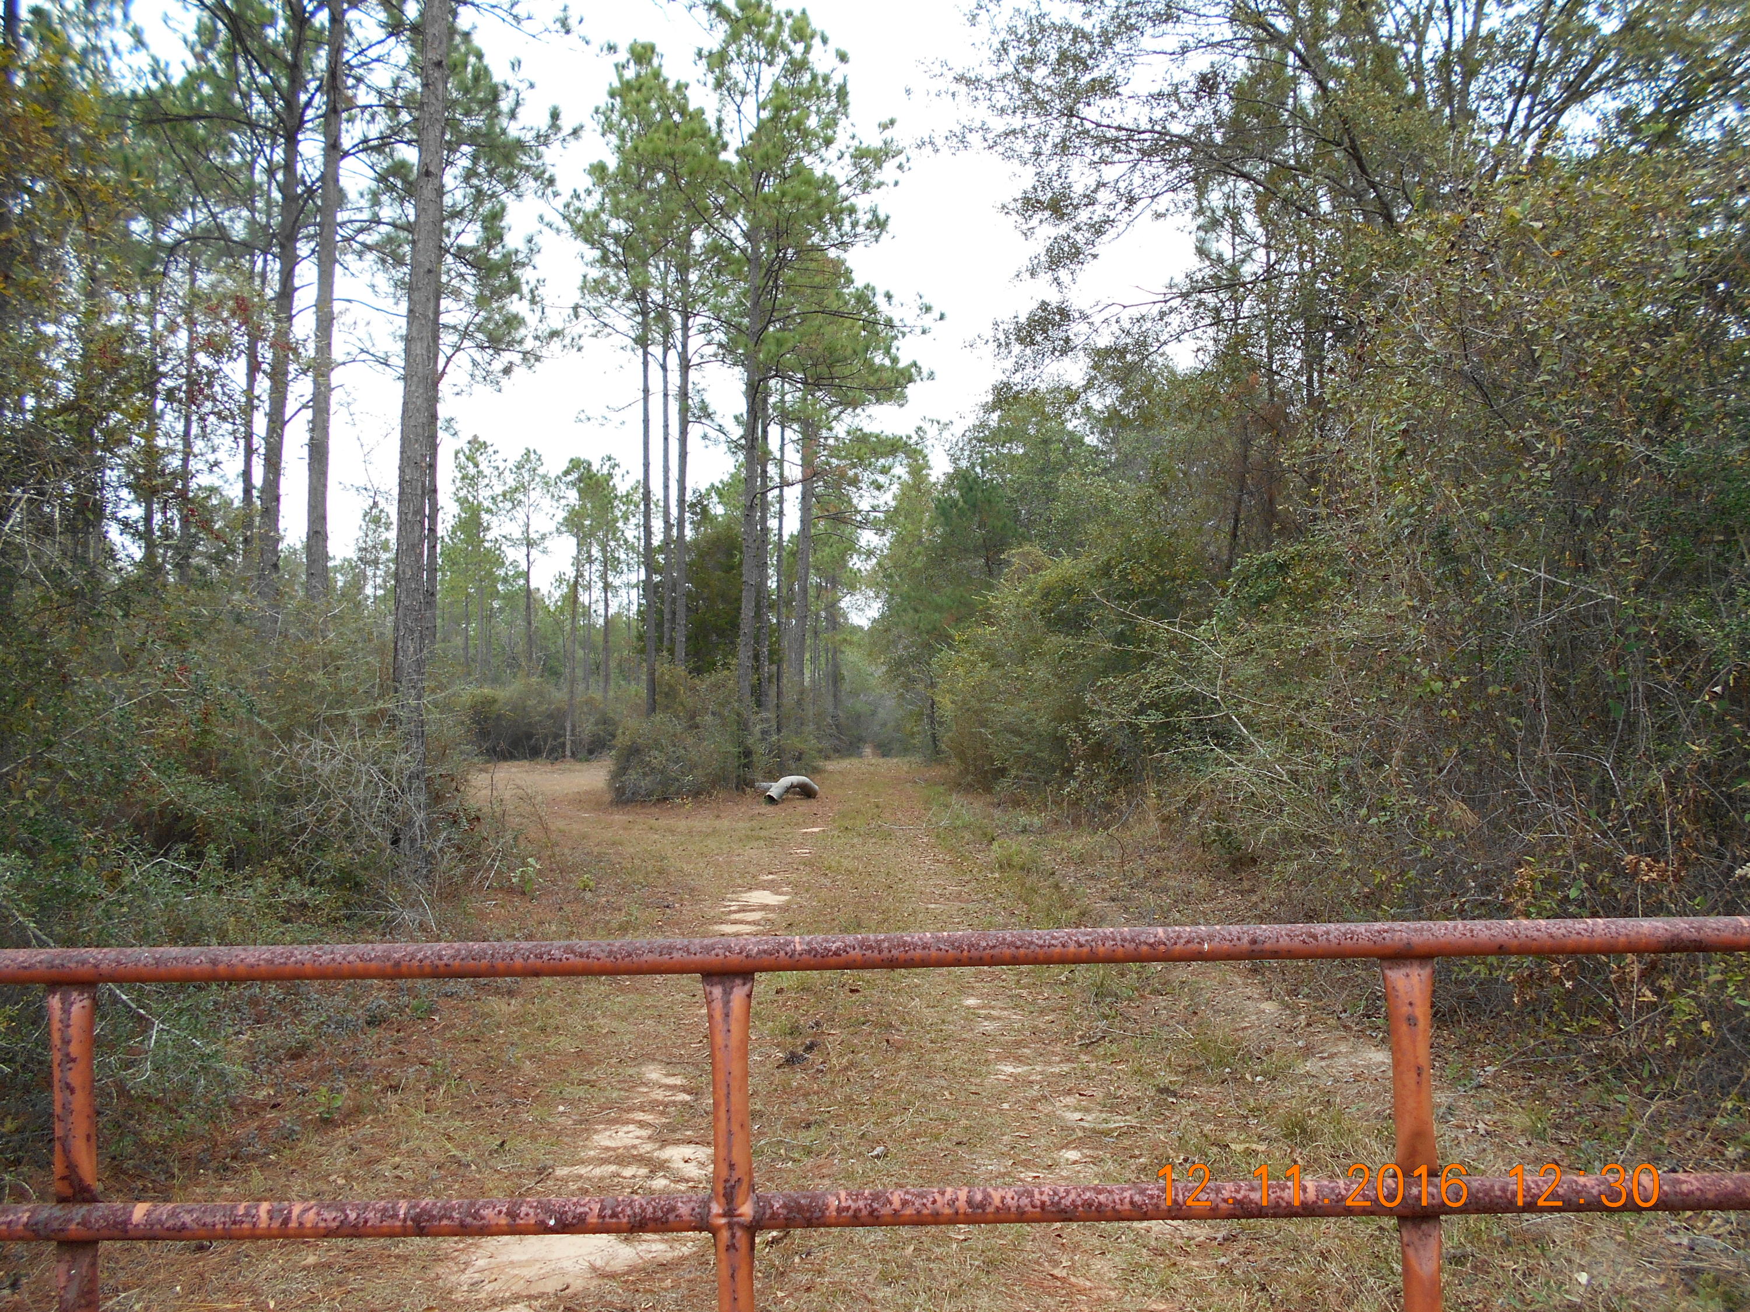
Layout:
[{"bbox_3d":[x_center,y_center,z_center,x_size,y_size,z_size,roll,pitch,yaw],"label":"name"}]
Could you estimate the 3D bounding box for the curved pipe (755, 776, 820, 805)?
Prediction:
[{"bbox_3d":[-1.680,2.590,25.400,1.200,0.530,0.600,2,-3,-37],"label":"curved pipe"}]

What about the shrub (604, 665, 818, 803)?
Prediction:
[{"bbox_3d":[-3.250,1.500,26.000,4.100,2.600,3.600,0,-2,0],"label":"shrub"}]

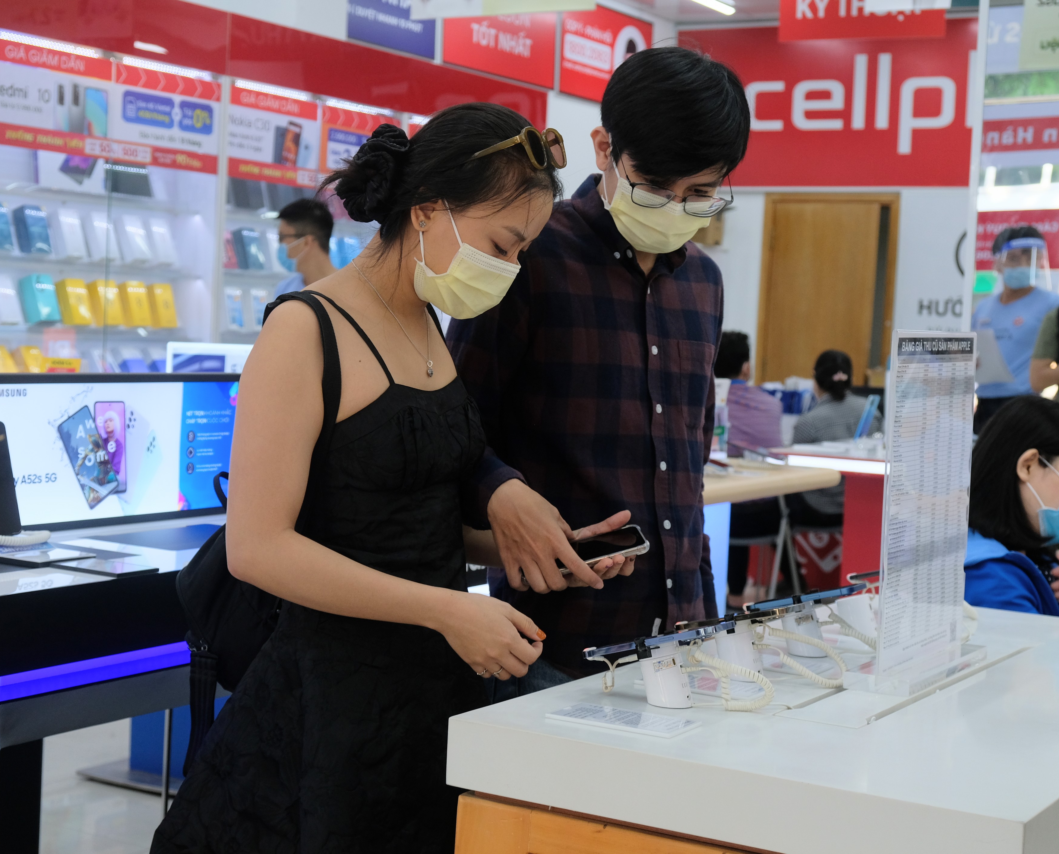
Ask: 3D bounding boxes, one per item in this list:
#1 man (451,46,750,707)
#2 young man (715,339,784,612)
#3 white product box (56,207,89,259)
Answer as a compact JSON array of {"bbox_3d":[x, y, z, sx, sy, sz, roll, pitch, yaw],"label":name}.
[{"bbox_3d":[0.066,0.337,2.325,0.500,1.670,0.410,0,4,-41],"label":"man"},{"bbox_3d":[0.939,0.251,7.763,0.460,1.310,0.720,3,3,22],"label":"young man"},{"bbox_3d":[-1.617,-0.682,6.162,0.060,0.172,0.092,-20,-10,33],"label":"white product box"}]

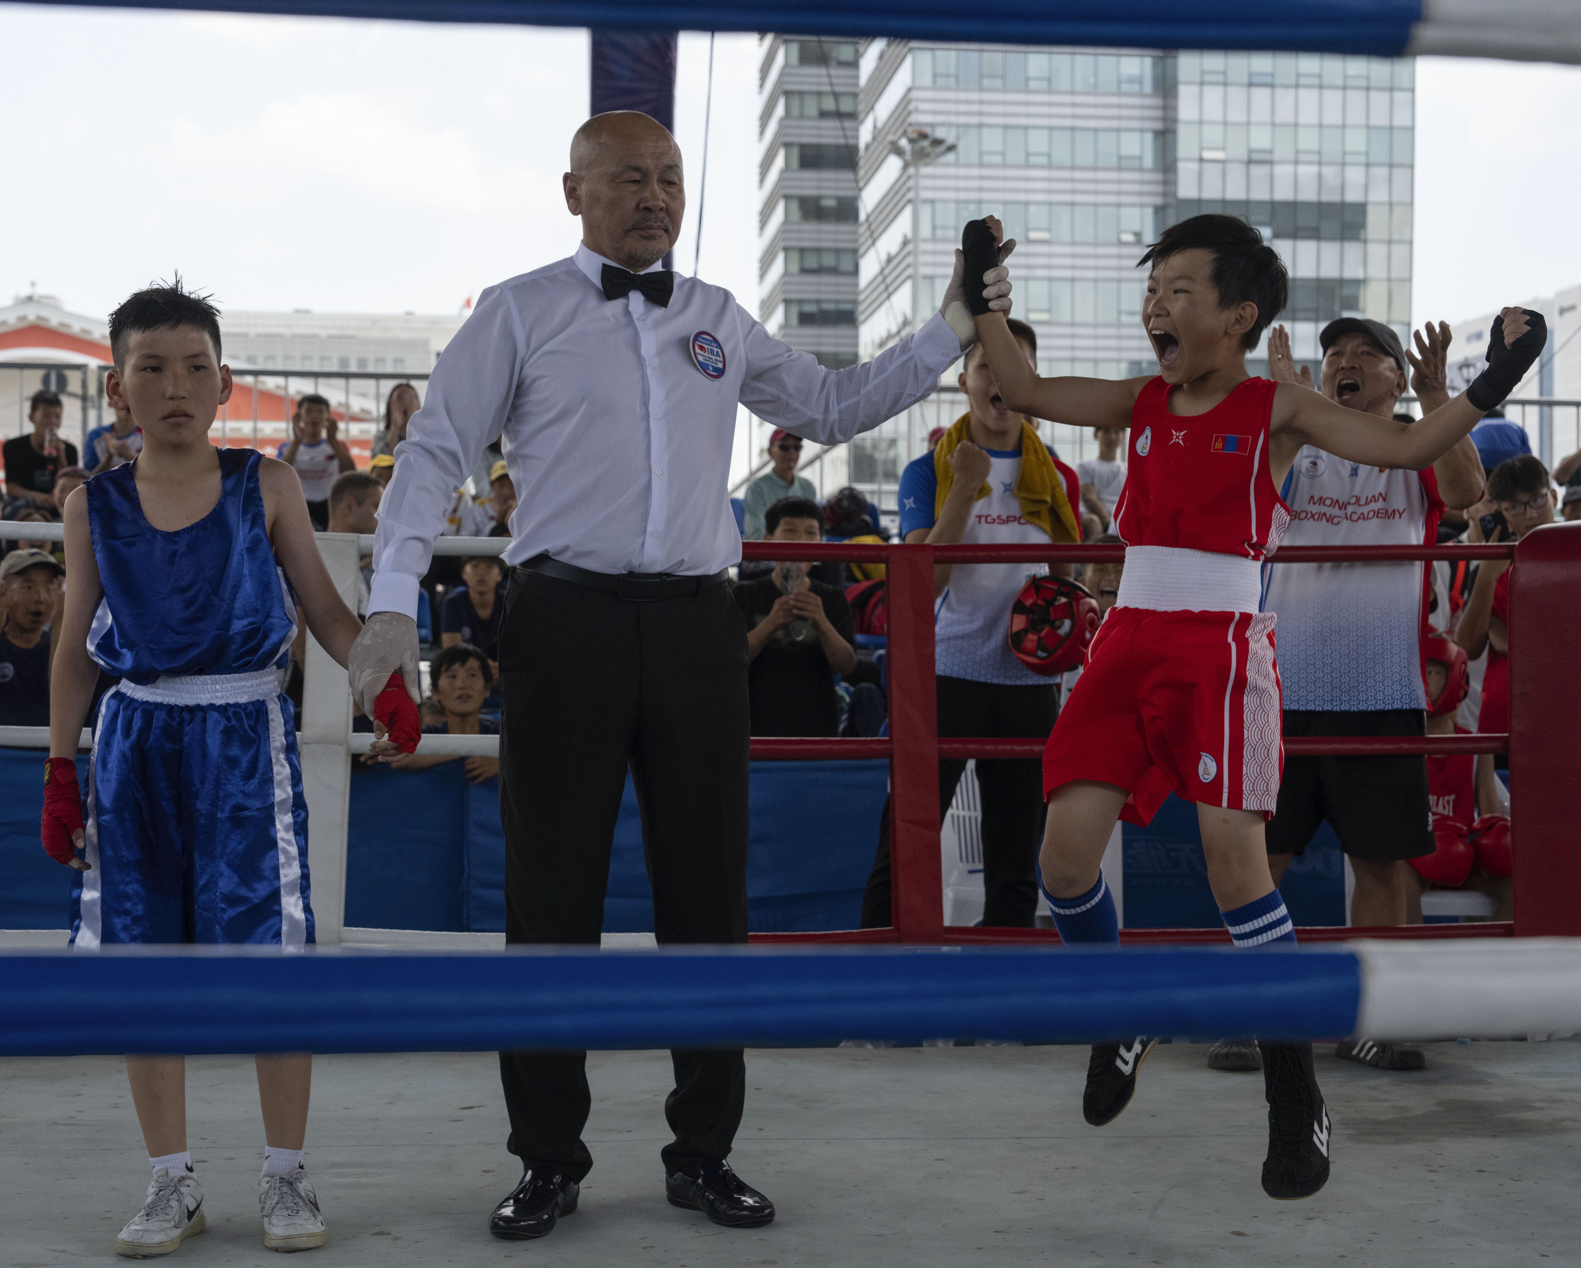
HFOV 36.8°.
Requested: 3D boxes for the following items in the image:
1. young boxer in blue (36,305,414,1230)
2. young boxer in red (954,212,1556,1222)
[{"bbox_3d":[-0.826,0.187,3.500,0.550,1.400,0.310,0,0,-7],"label":"young boxer in blue"},{"bbox_3d":[0.695,0.108,3.570,0.920,1.480,0.520,0,0,33],"label":"young boxer in red"}]

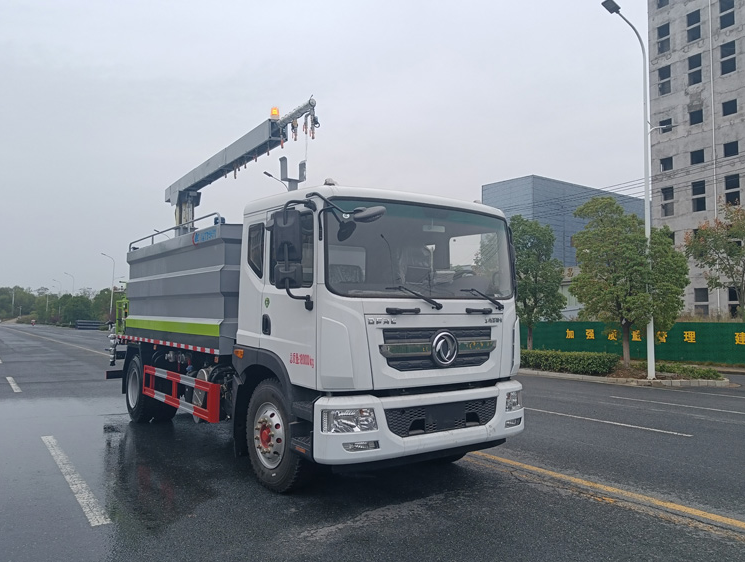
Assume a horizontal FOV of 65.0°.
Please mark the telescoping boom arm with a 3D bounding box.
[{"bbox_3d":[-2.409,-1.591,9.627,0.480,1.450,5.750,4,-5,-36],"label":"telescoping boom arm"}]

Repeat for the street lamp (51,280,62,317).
[{"bbox_3d":[-66.934,4.498,124.000,2.200,9.630,0.400,3,-5,-34],"label":"street lamp"}]

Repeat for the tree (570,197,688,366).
[{"bbox_3d":[8.137,0.016,18.500,3.500,5.400,3.500,3,-5,-34],"label":"tree"}]

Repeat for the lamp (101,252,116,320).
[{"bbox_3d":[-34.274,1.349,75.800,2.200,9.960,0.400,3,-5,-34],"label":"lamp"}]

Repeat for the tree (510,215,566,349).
[{"bbox_3d":[5.908,0.206,21.850,2.600,5.350,2.600,3,-5,-34],"label":"tree"}]

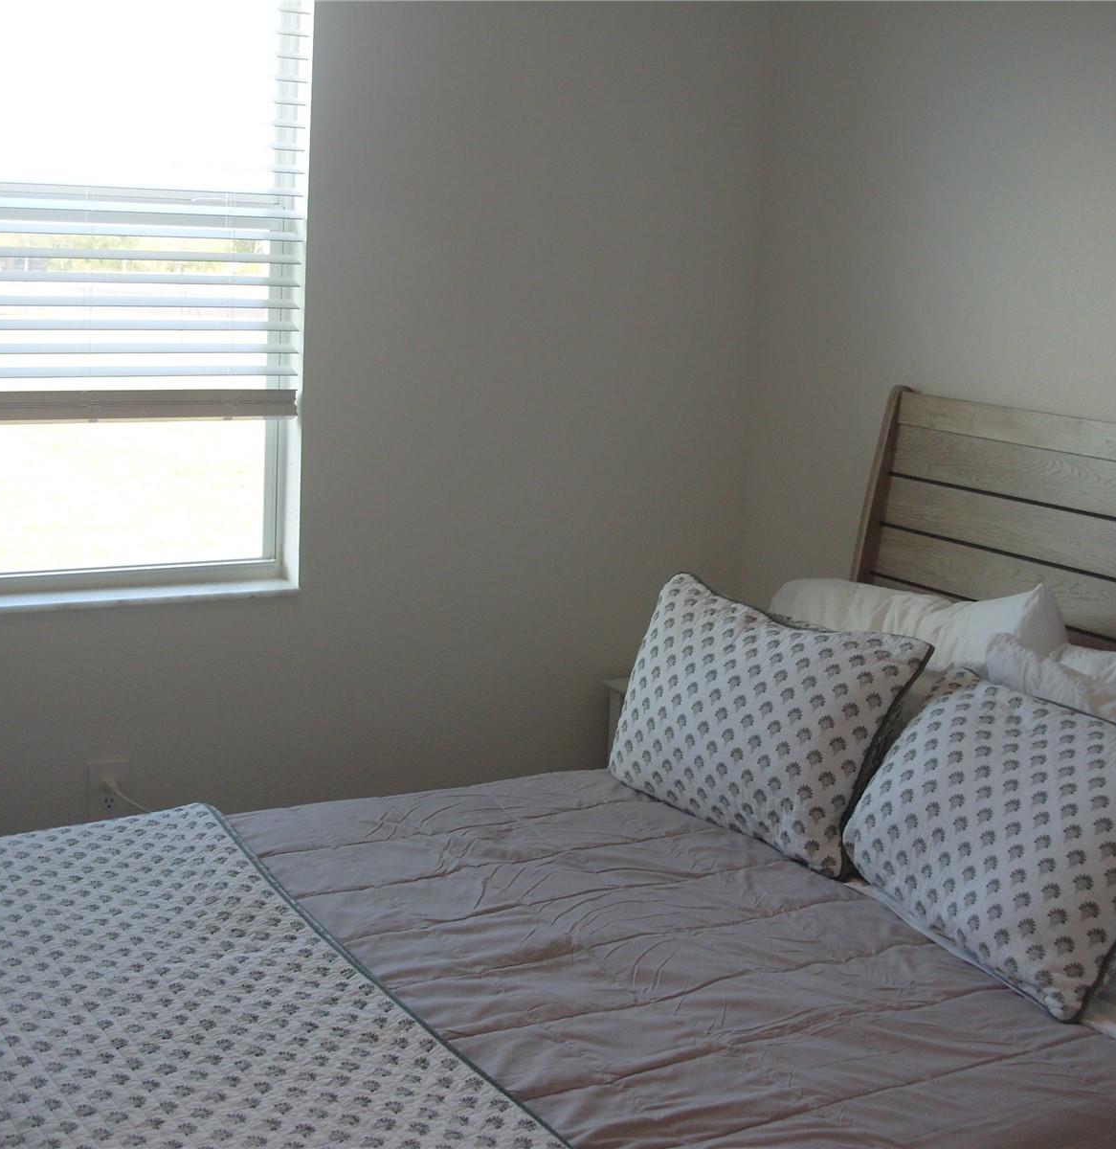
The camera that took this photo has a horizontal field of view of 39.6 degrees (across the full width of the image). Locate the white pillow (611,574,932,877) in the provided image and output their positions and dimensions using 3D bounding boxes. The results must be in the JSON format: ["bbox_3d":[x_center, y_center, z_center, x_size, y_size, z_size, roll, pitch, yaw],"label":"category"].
[{"bbox_3d":[0.357,0.245,2.766,0.160,0.420,0.630,27,-5,-36],"label":"white pillow"}]

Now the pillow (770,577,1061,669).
[{"bbox_3d":[0.584,0.205,2.916,0.690,0.450,0.160,17,-27,51],"label":"pillow"}]

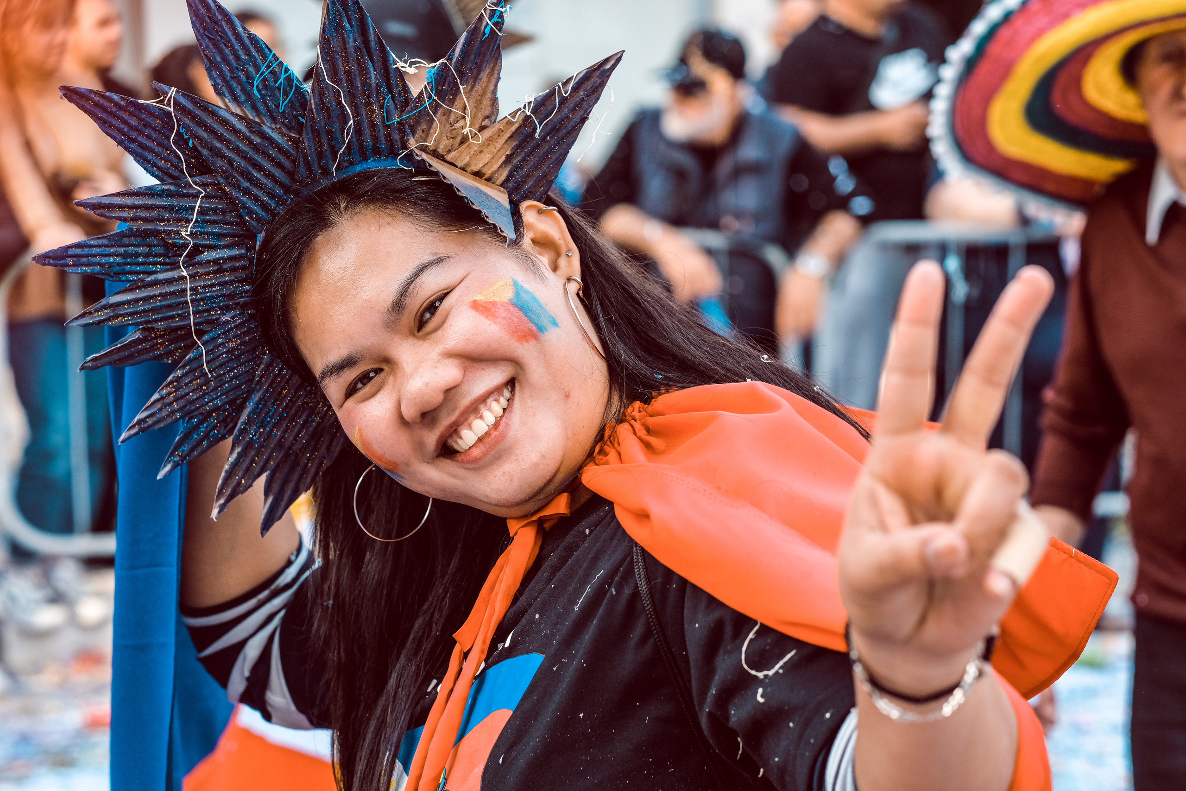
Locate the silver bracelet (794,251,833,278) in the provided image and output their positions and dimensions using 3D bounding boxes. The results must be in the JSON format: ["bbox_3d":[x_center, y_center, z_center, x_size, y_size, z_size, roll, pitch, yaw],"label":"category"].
[{"bbox_3d":[0.566,-0.333,7.150,0.076,0.022,0.066,31,-27,0],"label":"silver bracelet"}]

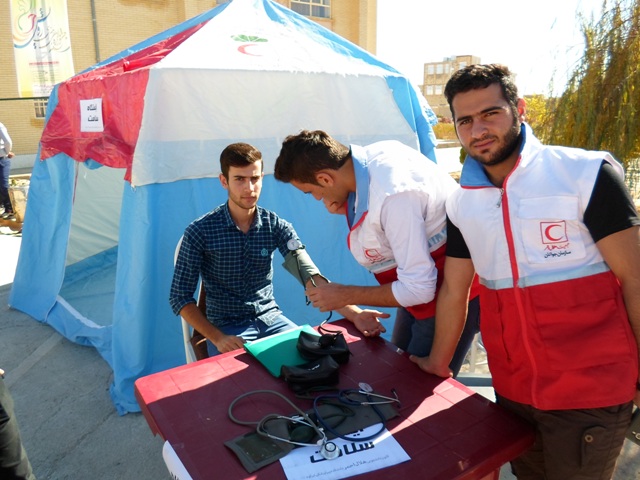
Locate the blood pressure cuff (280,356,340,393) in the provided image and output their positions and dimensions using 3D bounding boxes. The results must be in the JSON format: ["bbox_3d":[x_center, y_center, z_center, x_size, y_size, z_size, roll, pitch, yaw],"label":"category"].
[{"bbox_3d":[-0.026,0.375,1.310,0.165,0.072,0.088,-3,14,-12],"label":"blood pressure cuff"}]

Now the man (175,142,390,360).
[{"bbox_3d":[-0.200,0.331,1.762,0.660,1.370,0.680,-7,15,-26],"label":"man"}]

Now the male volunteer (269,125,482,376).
[{"bbox_3d":[0.195,0.339,1.620,0.660,1.420,0.520,-5,14,-19],"label":"male volunteer"}]

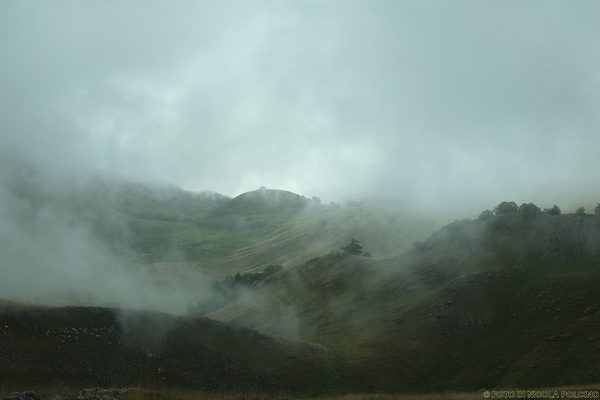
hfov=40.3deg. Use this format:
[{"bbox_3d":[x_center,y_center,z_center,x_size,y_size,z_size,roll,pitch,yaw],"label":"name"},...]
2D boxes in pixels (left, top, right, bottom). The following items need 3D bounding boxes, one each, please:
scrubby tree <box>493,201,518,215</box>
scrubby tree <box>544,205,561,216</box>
[{"bbox_3d":[46.780,1.700,185.000,5.270,3.330,5.010,0,0,0],"label":"scrubby tree"},{"bbox_3d":[57.200,2.380,185.000,3.520,2.850,3.340,0,0,0],"label":"scrubby tree"}]

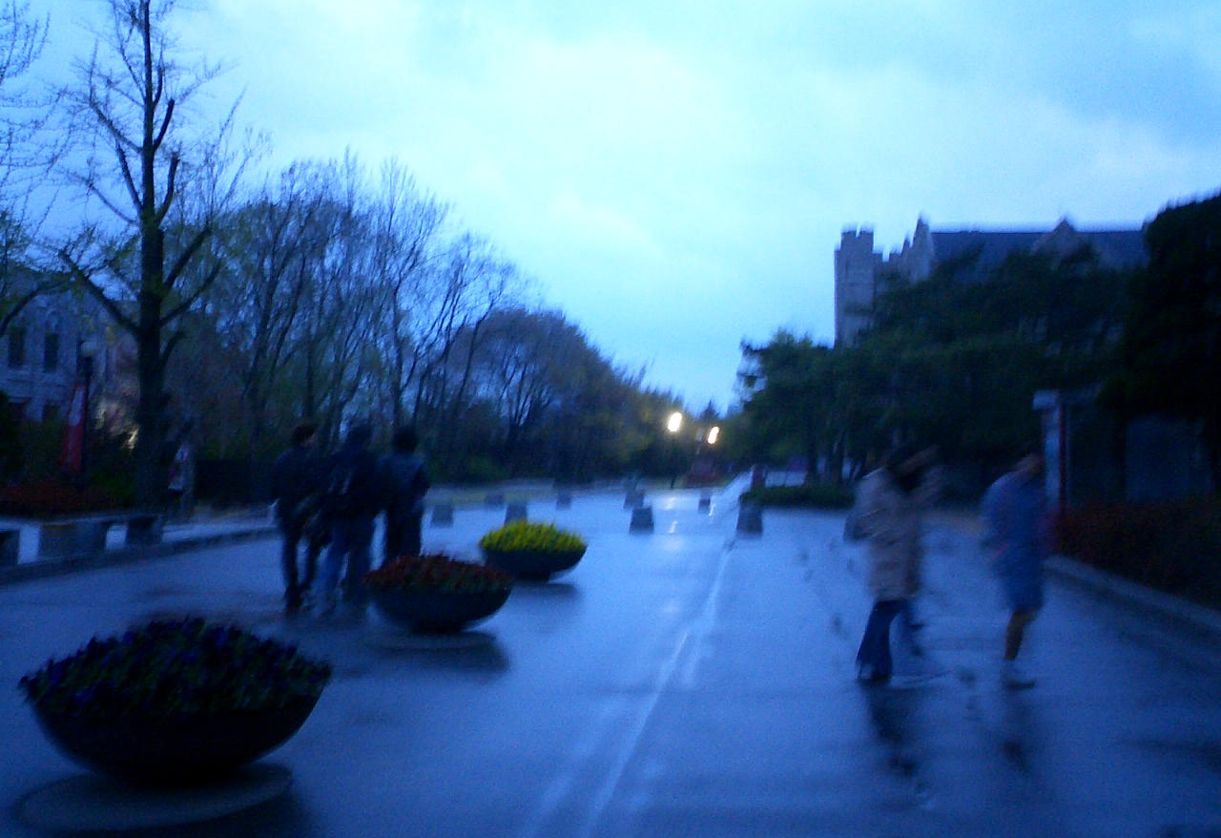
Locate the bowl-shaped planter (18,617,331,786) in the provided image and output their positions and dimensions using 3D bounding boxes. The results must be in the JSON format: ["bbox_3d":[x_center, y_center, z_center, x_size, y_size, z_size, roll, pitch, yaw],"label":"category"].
[{"bbox_3d":[-2.056,1.295,6.150,1.460,0.730,1.460,0,-2,0],"label":"bowl-shaped planter"}]

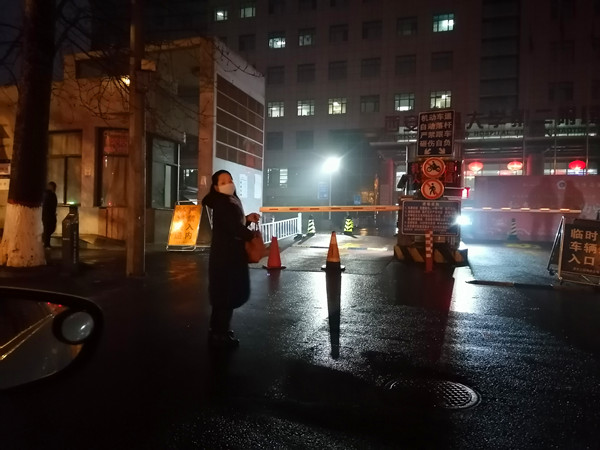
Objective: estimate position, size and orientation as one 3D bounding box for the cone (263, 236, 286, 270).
[{"bbox_3d":[-0.477,0.516,8.850,0.420,0.580,0.420,1,0,0],"label":"cone"}]

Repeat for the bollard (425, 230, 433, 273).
[{"bbox_3d":[2.372,0.481,8.600,0.130,0.780,0.130,1,0,0],"label":"bollard"}]

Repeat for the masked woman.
[{"bbox_3d":[-0.641,0.300,4.350,0.480,1.620,0.490,1,0,28],"label":"masked woman"}]

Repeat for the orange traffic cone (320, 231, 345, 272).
[{"bbox_3d":[0.623,0.477,8.750,0.430,0.720,0.430,1,0,0],"label":"orange traffic cone"}]

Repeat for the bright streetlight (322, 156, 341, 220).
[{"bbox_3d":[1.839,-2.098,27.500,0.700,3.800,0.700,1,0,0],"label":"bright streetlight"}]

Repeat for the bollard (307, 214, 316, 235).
[{"bbox_3d":[0.449,0.004,17.800,0.360,0.730,0.360,1,0,0],"label":"bollard"}]

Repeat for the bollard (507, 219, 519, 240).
[{"bbox_3d":[7.454,0.158,16.400,0.380,0.760,0.380,1,0,0],"label":"bollard"}]

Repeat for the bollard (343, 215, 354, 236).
[{"bbox_3d":[1.845,0.000,17.800,0.380,0.730,0.380,1,0,0],"label":"bollard"}]

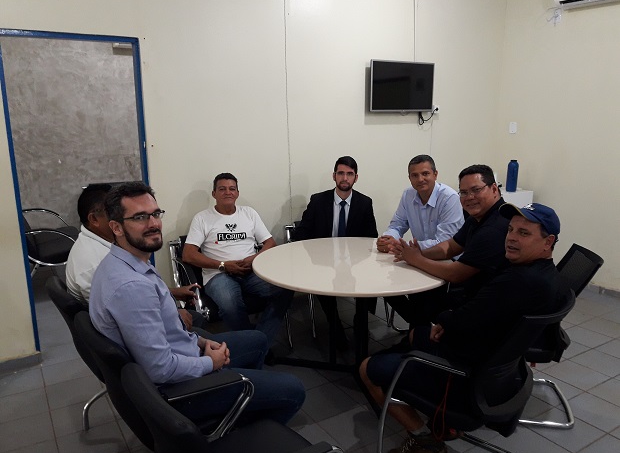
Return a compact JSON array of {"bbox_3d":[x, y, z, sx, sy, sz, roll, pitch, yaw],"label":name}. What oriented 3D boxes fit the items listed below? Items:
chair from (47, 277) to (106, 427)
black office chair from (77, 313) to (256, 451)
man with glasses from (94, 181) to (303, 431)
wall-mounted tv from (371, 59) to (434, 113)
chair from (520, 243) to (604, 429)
[{"bbox_3d":[-0.900,0.657,2.461,0.600,0.870,0.570,-8,14,-31],"label":"chair"},{"bbox_3d":[-0.553,0.763,2.030,0.600,0.880,0.570,-8,14,-31],"label":"black office chair"},{"bbox_3d":[-0.441,0.497,2.034,0.840,1.350,0.600,-6,13,-25],"label":"man with glasses"},{"bbox_3d":[0.843,-1.257,4.520,0.735,0.430,0.070,-8,14,-31],"label":"wall-mounted tv"},{"bbox_3d":[1.215,0.571,2.790,0.620,0.910,0.570,2,12,10],"label":"chair"}]

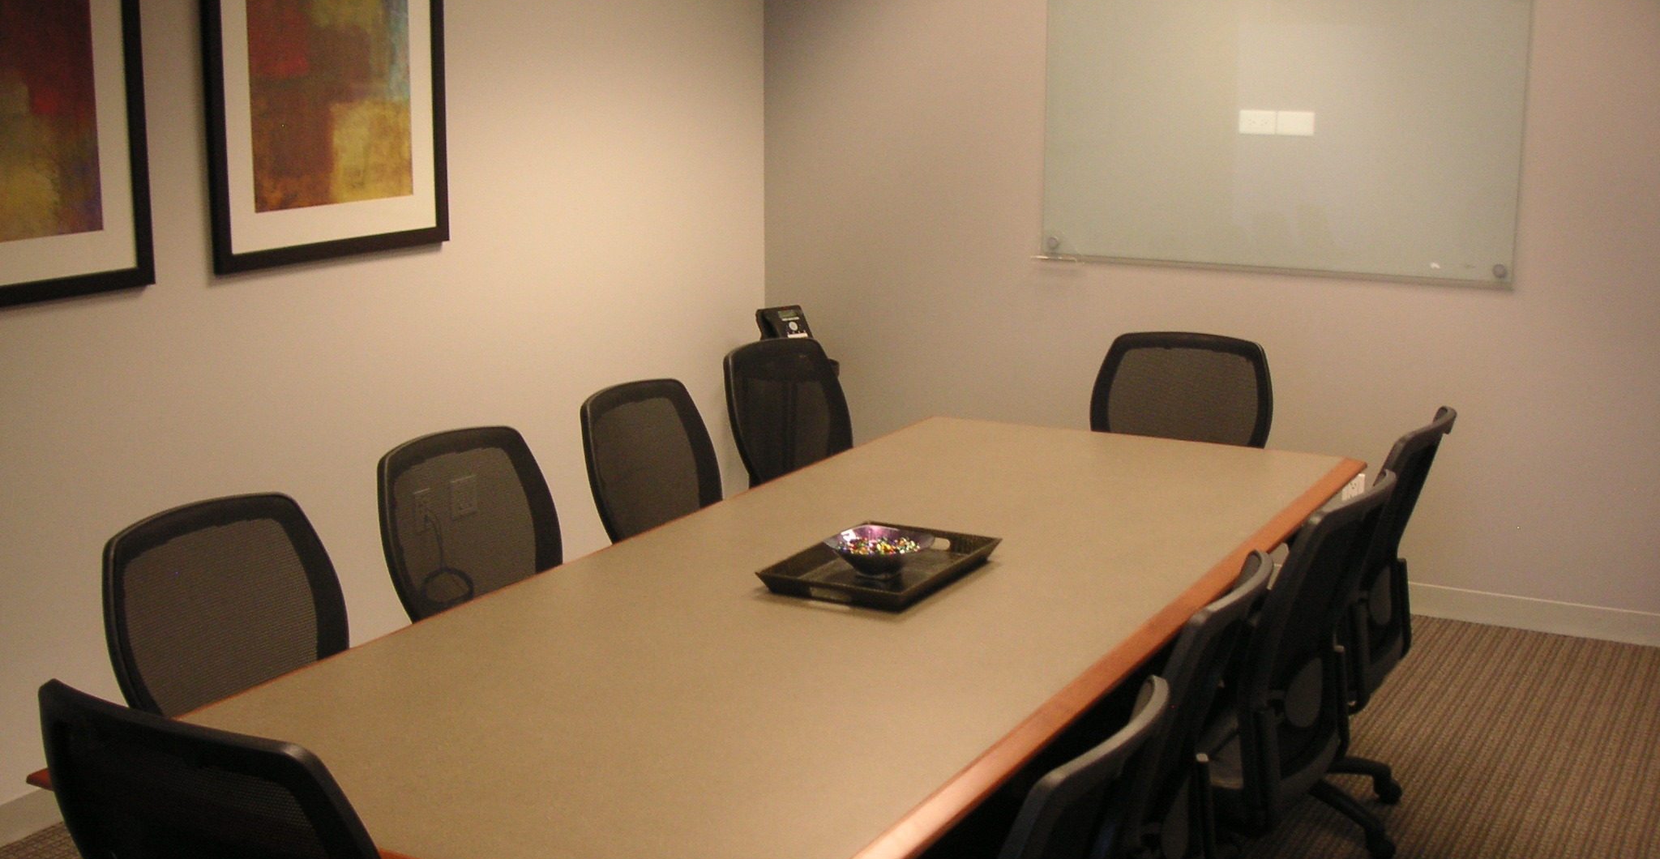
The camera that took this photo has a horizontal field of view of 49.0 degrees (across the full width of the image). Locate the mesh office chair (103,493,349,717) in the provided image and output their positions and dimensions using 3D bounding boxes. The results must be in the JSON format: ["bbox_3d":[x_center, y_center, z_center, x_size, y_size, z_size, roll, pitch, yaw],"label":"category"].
[{"bbox_3d":[-0.856,0.633,3.098,0.630,0.963,0.620,6,13,26],"label":"mesh office chair"}]

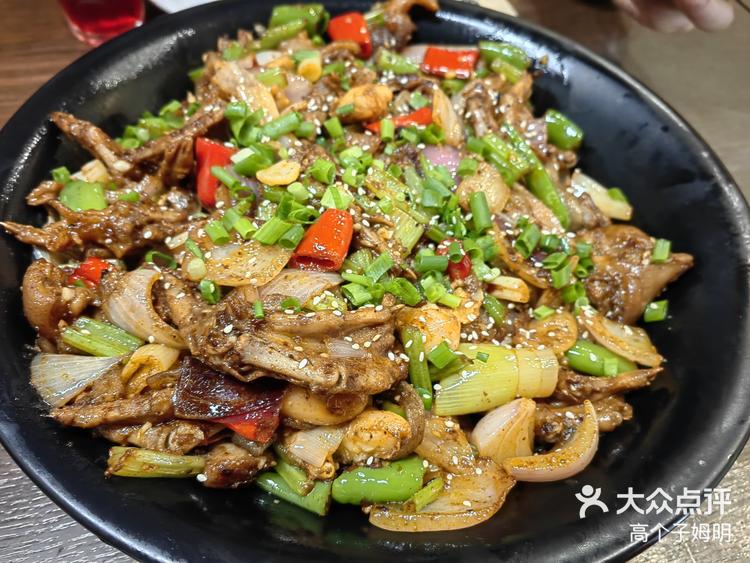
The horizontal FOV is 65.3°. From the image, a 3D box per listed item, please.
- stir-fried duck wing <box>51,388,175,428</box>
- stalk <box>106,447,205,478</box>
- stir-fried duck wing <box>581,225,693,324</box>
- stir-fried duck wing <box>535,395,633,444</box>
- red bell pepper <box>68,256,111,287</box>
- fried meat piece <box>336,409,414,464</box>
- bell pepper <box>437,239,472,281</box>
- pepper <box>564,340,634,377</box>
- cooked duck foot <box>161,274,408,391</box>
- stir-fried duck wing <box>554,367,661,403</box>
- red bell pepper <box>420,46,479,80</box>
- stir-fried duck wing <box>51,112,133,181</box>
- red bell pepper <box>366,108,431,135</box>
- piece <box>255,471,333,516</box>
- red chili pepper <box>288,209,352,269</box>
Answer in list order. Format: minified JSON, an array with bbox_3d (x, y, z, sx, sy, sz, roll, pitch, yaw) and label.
[{"bbox_3d":[-0.095,0.046,0.213,0.046,0.012,0.013,-6,55,3],"label":"stir-fried duck wing"},{"bbox_3d":[-0.073,0.061,0.195,0.034,0.010,0.011,4,53,-2],"label":"stalk"},{"bbox_3d":[0.107,-0.003,0.244,0.041,0.020,0.037,-4,54,-8],"label":"stir-fried duck wing"},{"bbox_3d":[0.075,0.051,0.214,0.038,0.015,0.018,-5,54,-9],"label":"stir-fried duck wing"},{"bbox_3d":[-0.119,-0.004,0.244,0.015,0.009,0.014,-24,71,-21],"label":"red bell pepper"},{"bbox_3d":[0.000,0.057,0.215,0.027,0.018,0.020,-5,56,-10],"label":"fried meat piece"},{"bbox_3d":[0.030,-0.008,0.222,0.014,0.011,0.015,23,71,10],"label":"bell pepper"},{"bbox_3d":[0.087,0.030,0.224,0.028,0.012,0.013,19,54,9],"label":"pepper"},{"bbox_3d":[-0.030,0.018,0.196,0.078,0.022,0.036,9,53,1],"label":"cooked duck foot"},{"bbox_3d":[0.086,0.039,0.220,0.042,0.012,0.013,-6,54,-10],"label":"stir-fried duck wing"},{"bbox_3d":[0.045,-0.132,0.351,0.032,0.009,0.021,0,70,-6],"label":"red bell pepper"},{"bbox_3d":[-0.134,-0.064,0.274,0.045,0.011,0.012,38,59,9],"label":"stir-fried duck wing"},{"bbox_3d":[0.011,-0.079,0.287,0.034,0.009,0.013,-16,68,-10],"label":"red bell pepper"},{"bbox_3d":[-0.029,0.077,0.213,0.026,0.009,0.014,13,70,3],"label":"piece"},{"bbox_3d":[-0.020,-0.015,0.214,0.018,0.013,0.022,16,53,7],"label":"red chili pepper"}]

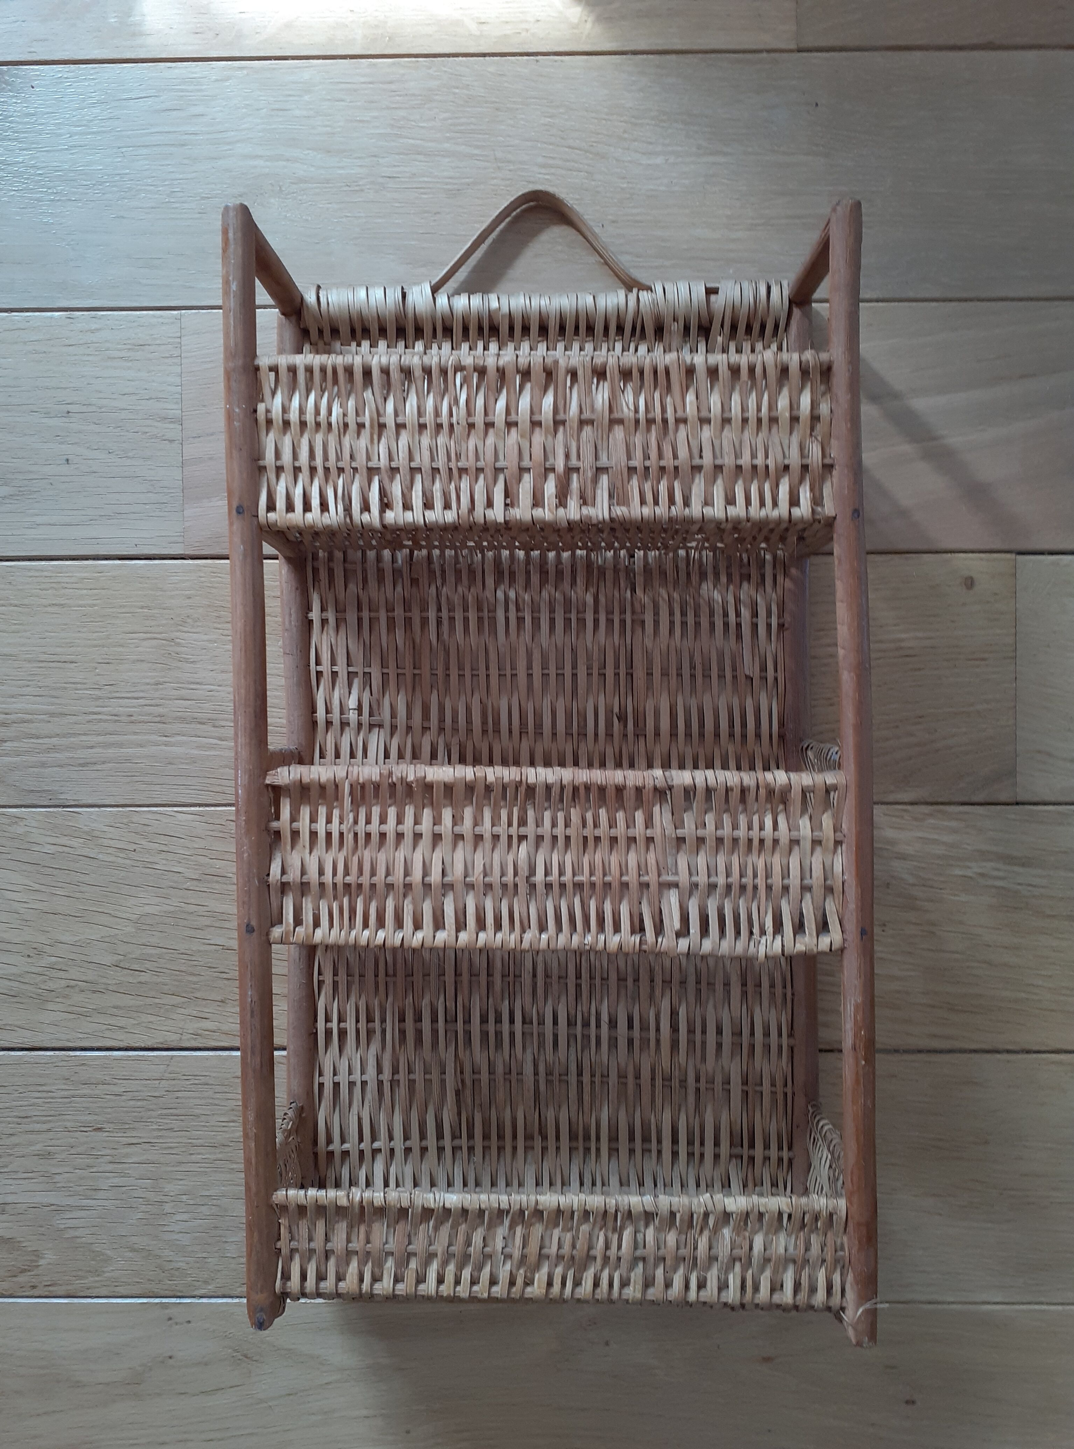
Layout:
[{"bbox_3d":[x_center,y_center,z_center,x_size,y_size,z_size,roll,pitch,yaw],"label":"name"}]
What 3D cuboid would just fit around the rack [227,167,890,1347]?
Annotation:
[{"bbox_3d":[0.007,-0.002,0.579,0.299,0.117,0.575,-1,90,1],"label":"rack"}]

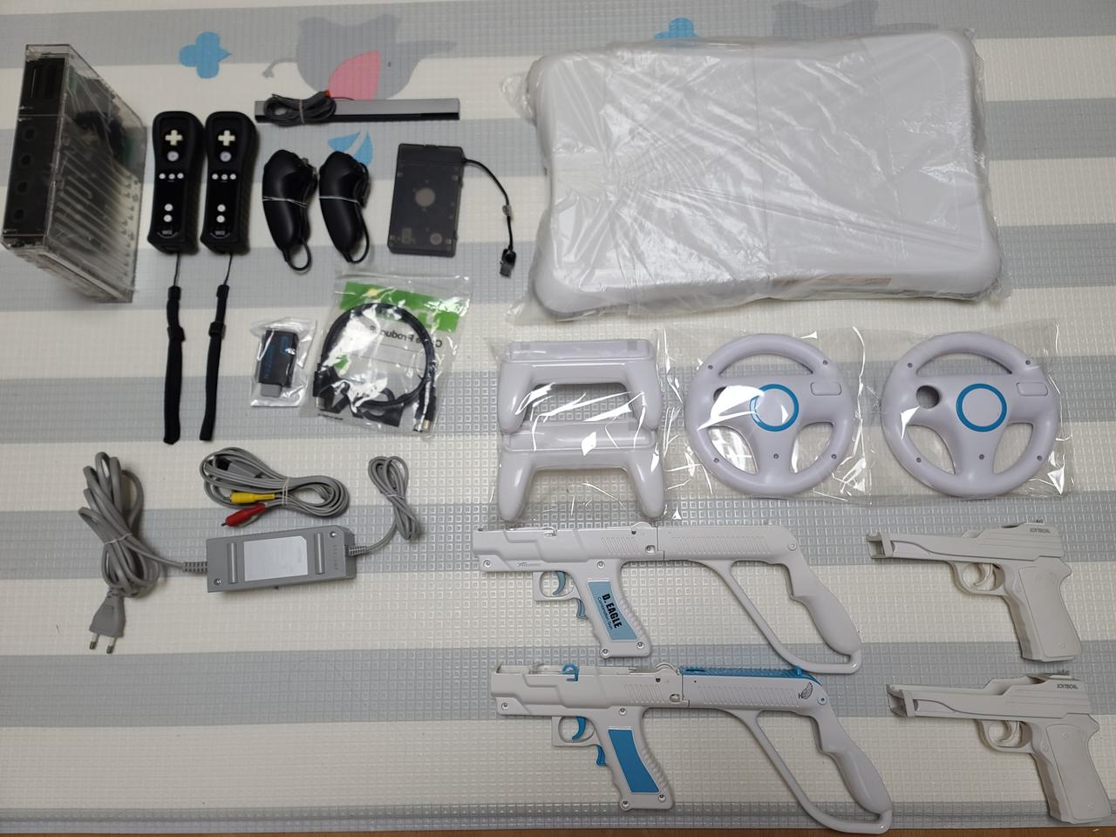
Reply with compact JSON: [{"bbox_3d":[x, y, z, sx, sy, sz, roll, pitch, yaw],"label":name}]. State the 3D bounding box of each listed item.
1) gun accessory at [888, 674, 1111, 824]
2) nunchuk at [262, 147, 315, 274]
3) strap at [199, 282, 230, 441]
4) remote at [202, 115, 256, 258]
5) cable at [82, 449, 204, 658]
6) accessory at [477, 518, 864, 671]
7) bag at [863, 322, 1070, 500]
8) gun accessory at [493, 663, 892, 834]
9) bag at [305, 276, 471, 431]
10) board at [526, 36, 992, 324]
[{"bbox_3d":[0.448,0.329,0.821,0.209,0.043,0.147,2,81,1],"label":"gun accessory"},{"bbox_3d":[-0.302,-0.239,0.913,0.052,0.042,0.130,-9,80,0],"label":"nunchuk"},{"bbox_3d":[-0.388,-0.064,0.911,0.018,0.012,0.180,2,81,1],"label":"strap"},{"bbox_3d":[-0.375,-0.269,0.921,0.048,0.040,0.161,-1,80,1],"label":"remote"},{"bbox_3d":[-0.439,0.139,0.853,0.133,0.040,0.211,-1,80,1],"label":"cable"},{"bbox_3d":[0.114,0.188,0.846,0.400,0.047,0.157,-1,81,1],"label":"accessory"},{"bbox_3d":[0.436,-0.010,0.857,0.225,0.038,0.196,-1,80,1],"label":"bag"},{"bbox_3d":[0.134,0.334,0.823,0.402,0.047,0.162,0,81,1],"label":"gun accessory"},{"bbox_3d":[-0.194,-0.078,0.905,0.144,0.022,0.175,11,81,3],"label":"bag"},{"bbox_3d":[0.213,-0.273,0.898,0.525,0.055,0.310,-2,80,1],"label":"board"}]

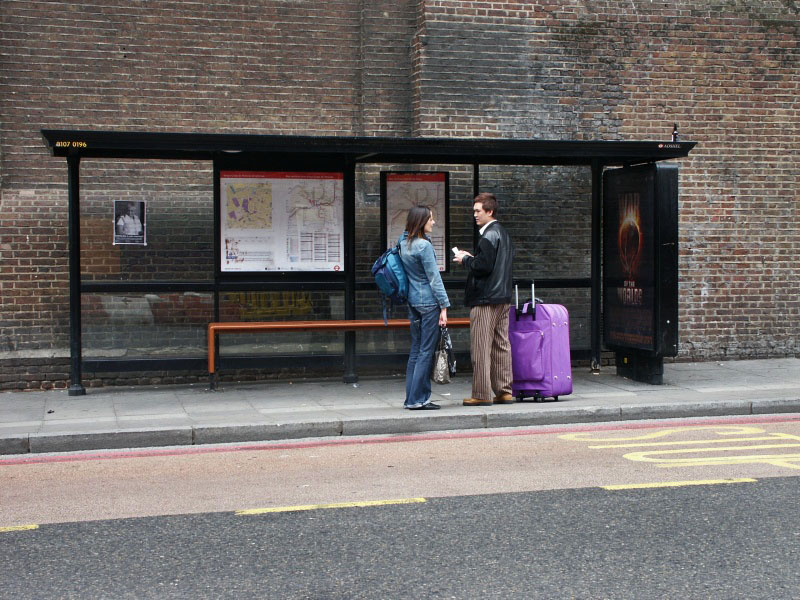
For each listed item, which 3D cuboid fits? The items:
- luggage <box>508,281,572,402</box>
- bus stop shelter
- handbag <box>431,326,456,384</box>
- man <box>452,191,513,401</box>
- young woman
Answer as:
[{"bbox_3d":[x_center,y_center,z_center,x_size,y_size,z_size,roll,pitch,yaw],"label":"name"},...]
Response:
[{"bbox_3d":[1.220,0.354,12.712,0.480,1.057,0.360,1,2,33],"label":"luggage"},{"bbox_3d":[-0.288,-0.327,13.742,6.190,2.356,1.460,-1,2,-17],"label":"bus stop shelter"},{"bbox_3d":[0.367,0.465,12.005,0.250,0.486,0.130,-2,3,-42],"label":"handbag"},{"bbox_3d":[0.721,-0.011,12.318,0.470,1.818,0.520,0,2,16],"label":"man"},{"bbox_3d":[0.204,0.059,12.081,0.380,1.700,0.470,-2,3,-42],"label":"young woman"}]

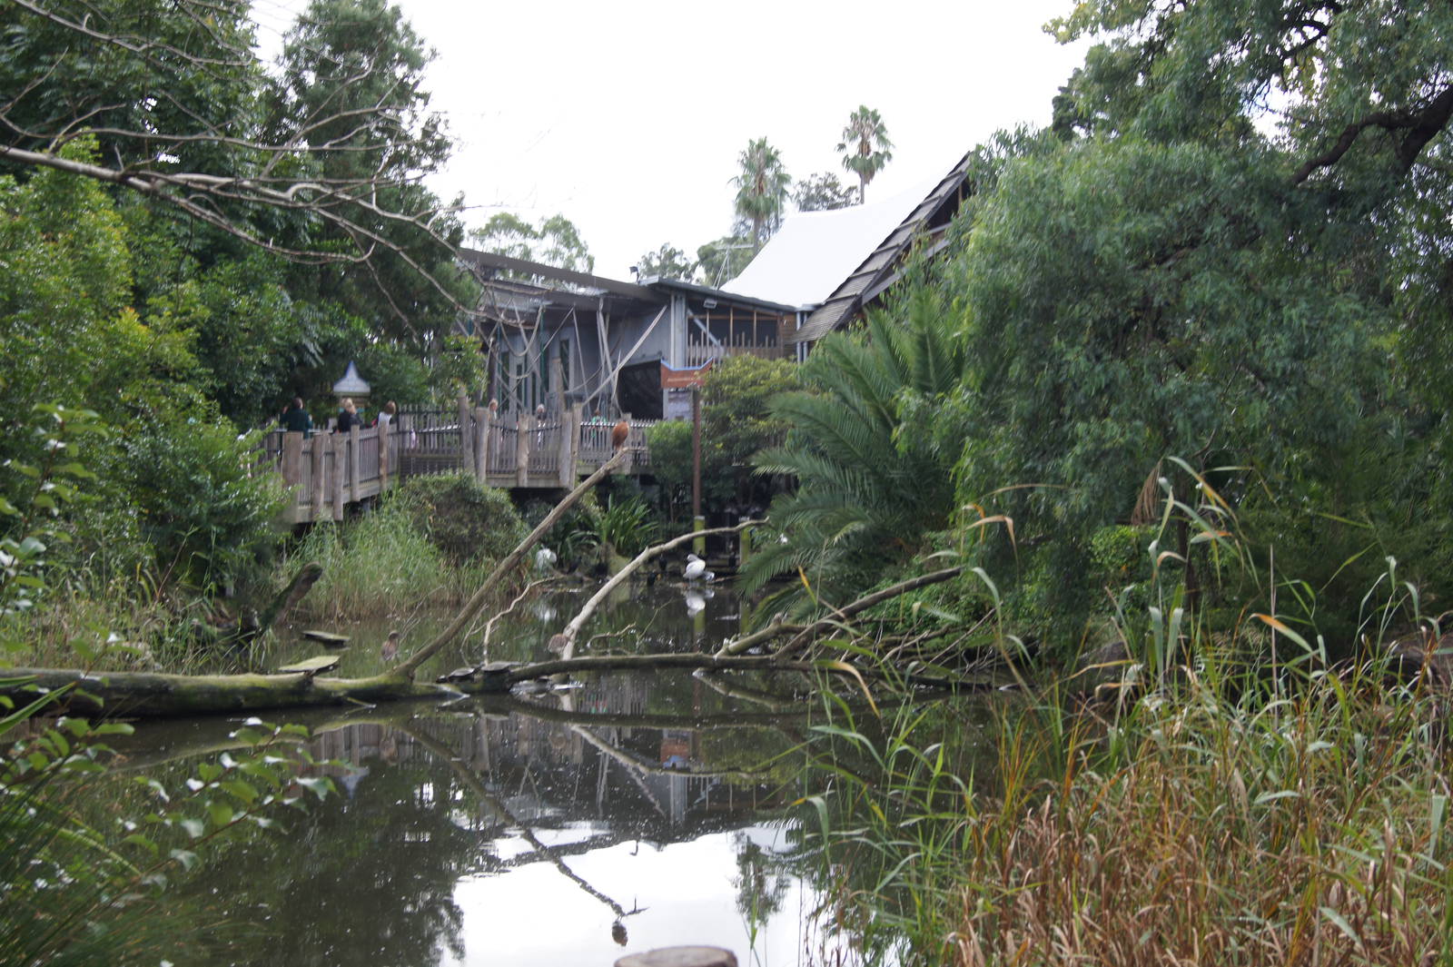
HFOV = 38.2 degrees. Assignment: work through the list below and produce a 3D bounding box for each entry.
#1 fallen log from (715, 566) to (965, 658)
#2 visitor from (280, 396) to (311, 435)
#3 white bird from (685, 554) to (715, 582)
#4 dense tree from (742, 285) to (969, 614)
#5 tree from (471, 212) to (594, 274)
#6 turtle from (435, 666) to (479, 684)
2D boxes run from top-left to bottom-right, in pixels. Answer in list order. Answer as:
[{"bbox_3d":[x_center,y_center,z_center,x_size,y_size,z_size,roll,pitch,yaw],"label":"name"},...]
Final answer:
[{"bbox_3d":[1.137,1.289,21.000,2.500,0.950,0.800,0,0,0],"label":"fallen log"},{"bbox_3d":[-8.216,-0.790,40.000,0.580,1.720,0.400,0,0,11],"label":"visitor"},{"bbox_3d":[-0.564,1.724,42.500,0.600,0.560,0.340,0,0,6],"label":"white bird"},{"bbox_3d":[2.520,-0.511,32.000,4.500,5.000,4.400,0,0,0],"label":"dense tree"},{"bbox_3d":[-8.921,-5.800,95.000,6.500,13.000,6.500,0,0,0],"label":"tree"},{"bbox_3d":[-2.555,1.829,20.000,0.380,0.150,0.220,0,0,-11],"label":"turtle"}]

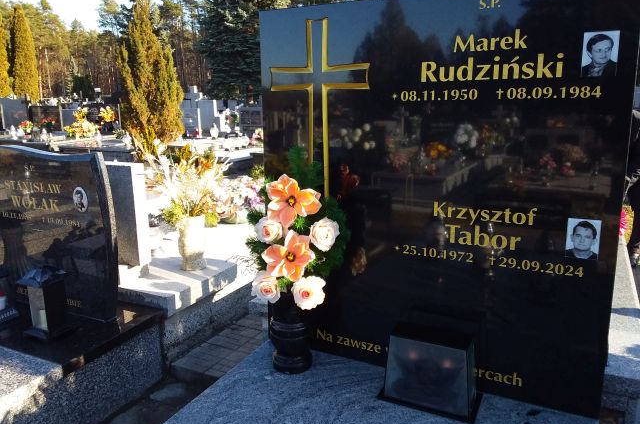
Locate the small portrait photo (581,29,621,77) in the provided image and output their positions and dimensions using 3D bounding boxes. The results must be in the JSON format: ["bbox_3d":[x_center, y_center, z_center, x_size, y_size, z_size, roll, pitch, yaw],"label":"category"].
[{"bbox_3d":[0.758,-0.427,1.399,0.085,0.117,0.008,5,12,27],"label":"small portrait photo"}]

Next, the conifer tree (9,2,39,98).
[{"bbox_3d":[-12.557,-6.056,22.000,1.150,5.400,1.150,-6,13,-28],"label":"conifer tree"}]

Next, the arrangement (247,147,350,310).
[{"bbox_3d":[-0.064,0.065,1.796,0.345,0.546,0.250,2,11,10],"label":"arrangement"}]

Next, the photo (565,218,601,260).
[{"bbox_3d":[0.761,0.079,1.498,0.085,0.115,0.008,5,12,27],"label":"photo"}]

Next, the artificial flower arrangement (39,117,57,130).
[{"bbox_3d":[-6.843,-2.222,13.000,0.450,0.360,0.320,5,12,27],"label":"artificial flower arrangement"}]

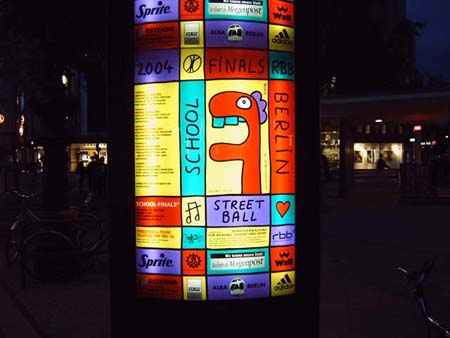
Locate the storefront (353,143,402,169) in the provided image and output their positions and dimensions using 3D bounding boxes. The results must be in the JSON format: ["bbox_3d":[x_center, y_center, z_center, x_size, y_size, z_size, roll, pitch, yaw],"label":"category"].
[{"bbox_3d":[12.122,-1.066,38.000,3.800,2.100,0.600,0,1,0],"label":"storefront"}]

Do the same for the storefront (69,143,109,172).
[{"bbox_3d":[-11.914,-1.004,42.000,3.500,2.650,0.600,0,1,0],"label":"storefront"}]

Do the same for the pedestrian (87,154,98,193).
[{"bbox_3d":[-6.058,0.206,22.000,0.520,1.720,0.360,0,1,0],"label":"pedestrian"}]

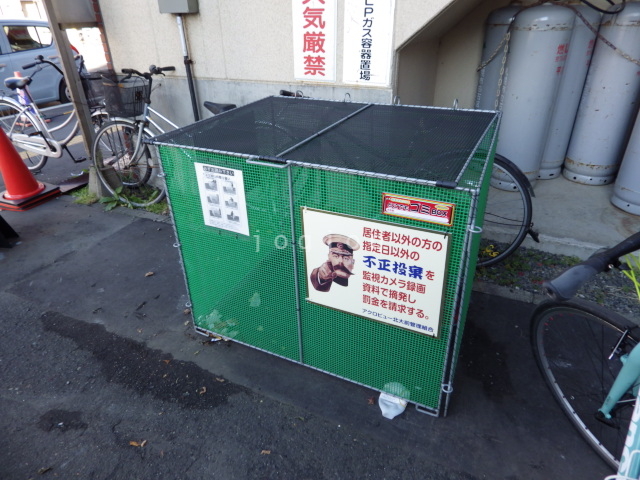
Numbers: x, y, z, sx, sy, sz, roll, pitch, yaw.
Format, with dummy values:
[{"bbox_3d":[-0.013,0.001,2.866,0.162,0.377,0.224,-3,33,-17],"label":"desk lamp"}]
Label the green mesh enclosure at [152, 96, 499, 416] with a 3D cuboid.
[{"bbox_3d":[0.108,-0.056,1.979,1.210,0.960,0.935,12,33,22],"label":"green mesh enclosure"}]

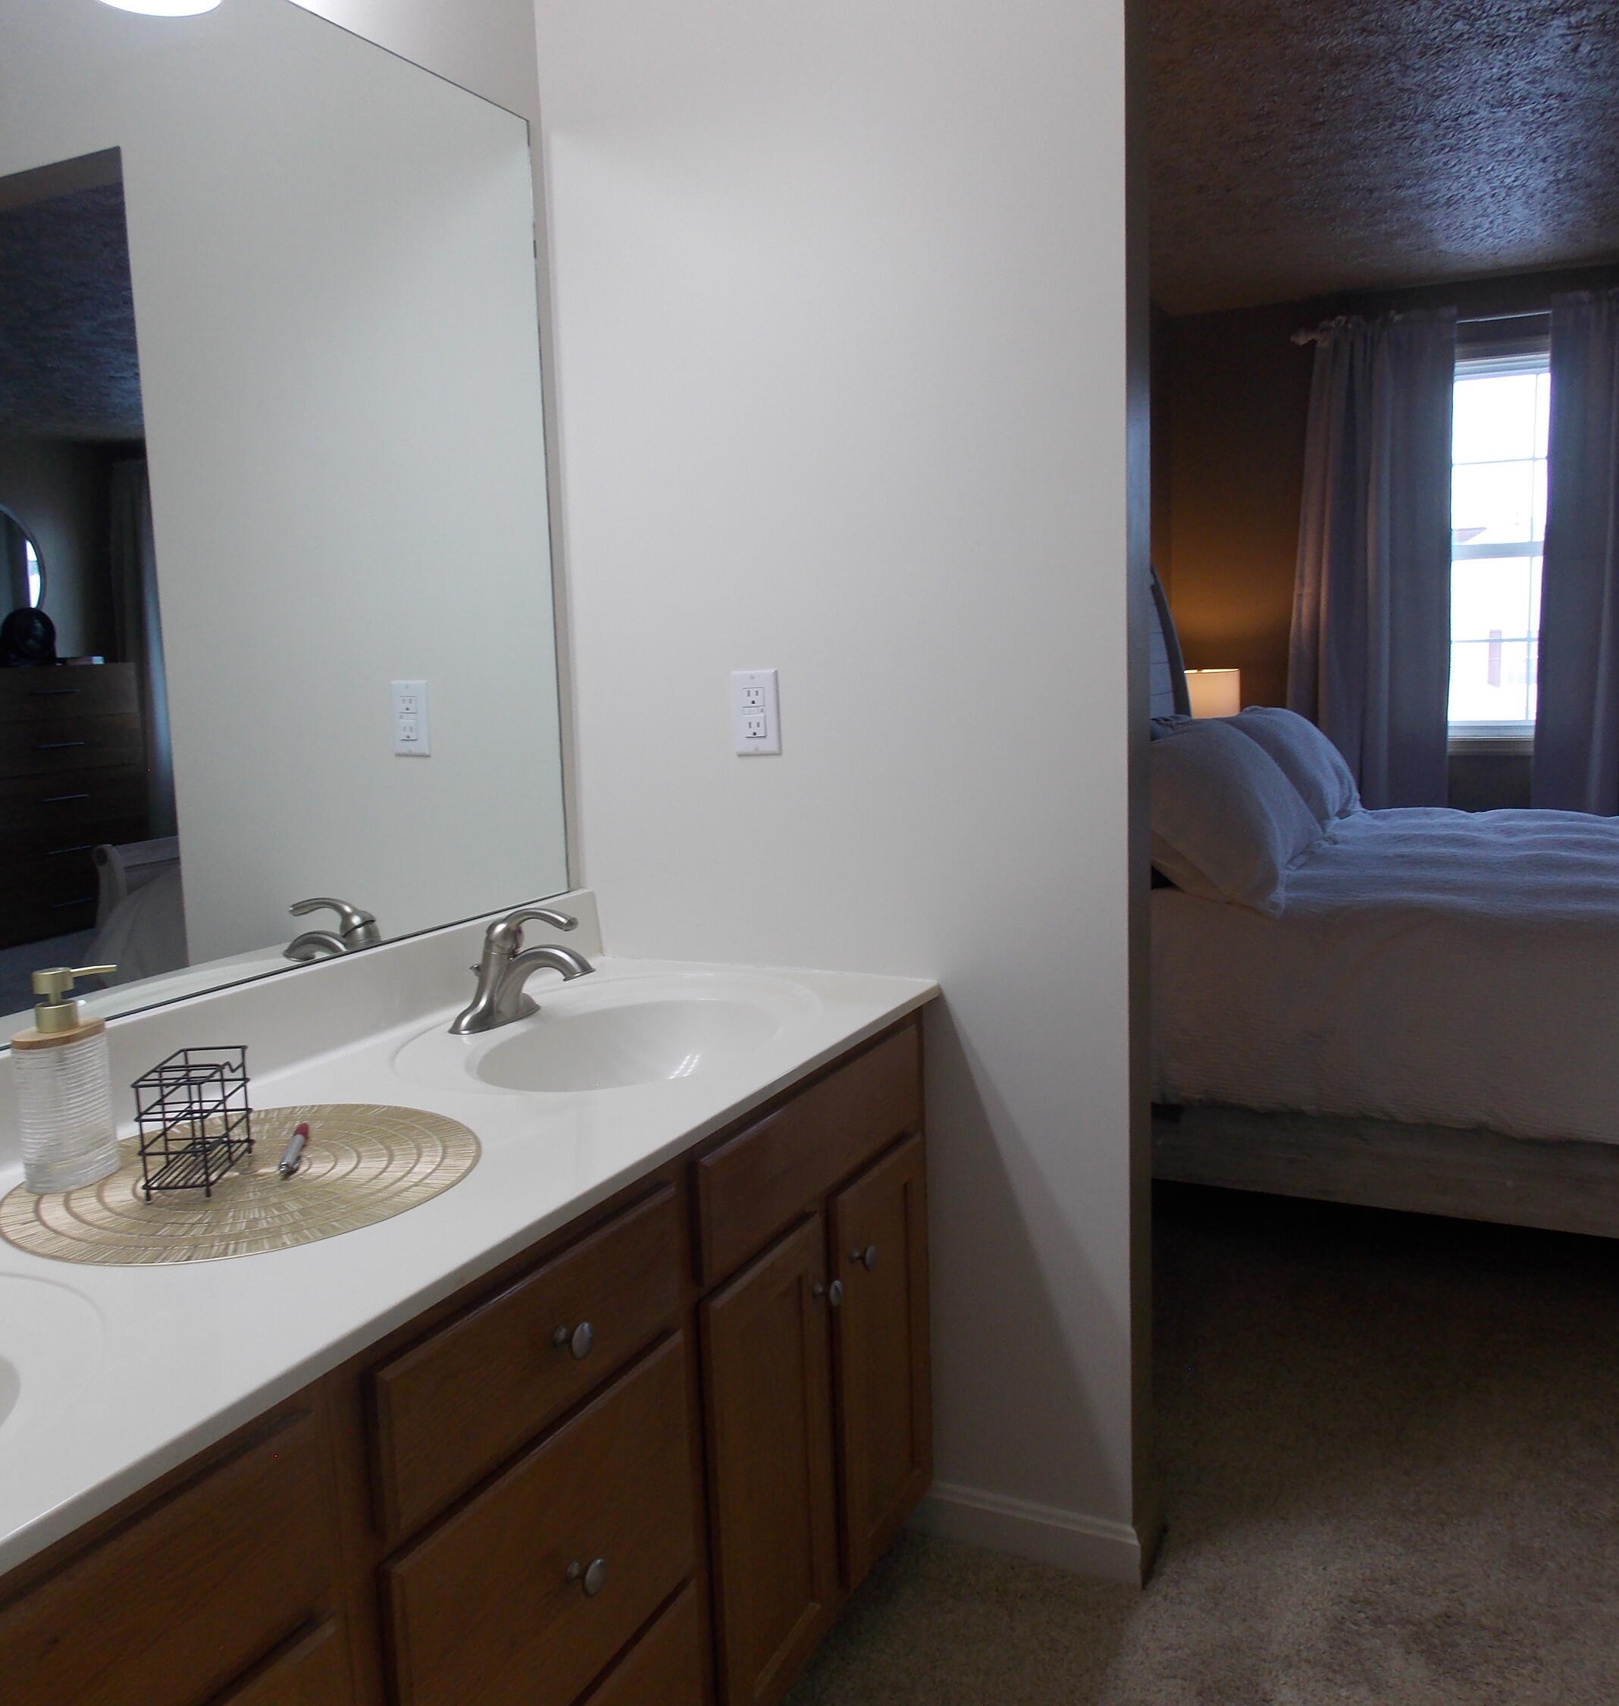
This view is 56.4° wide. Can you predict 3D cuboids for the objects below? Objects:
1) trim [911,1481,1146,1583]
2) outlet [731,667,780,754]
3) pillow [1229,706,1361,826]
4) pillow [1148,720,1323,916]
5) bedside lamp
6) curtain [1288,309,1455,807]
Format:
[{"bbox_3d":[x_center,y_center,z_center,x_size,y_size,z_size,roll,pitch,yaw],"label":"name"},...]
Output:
[{"bbox_3d":[0.282,0.927,2.077,0.357,0.075,0.014,2,9,25],"label":"trim"},{"bbox_3d":[-0.073,-0.192,2.079,0.071,0.116,0.008,2,9,25],"label":"outlet"},{"bbox_3d":[1.294,-0.238,4.247,0.220,0.460,0.880,-42,-11,25],"label":"pillow"},{"bbox_3d":[0.901,-0.111,3.381,0.220,0.460,0.900,-42,-11,25],"label":"pillow"},{"bbox_3d":[1.442,-0.433,5.569,0.290,0.480,0.290,2,9,25],"label":"bedside lamp"},{"bbox_3d":[2.038,-0.788,5.541,0.549,2.296,0.120,2,9,25],"label":"curtain"}]

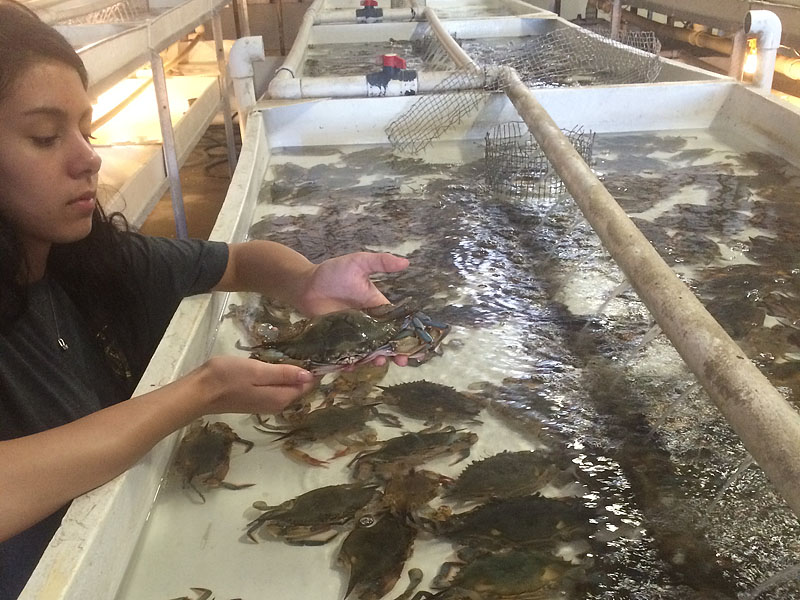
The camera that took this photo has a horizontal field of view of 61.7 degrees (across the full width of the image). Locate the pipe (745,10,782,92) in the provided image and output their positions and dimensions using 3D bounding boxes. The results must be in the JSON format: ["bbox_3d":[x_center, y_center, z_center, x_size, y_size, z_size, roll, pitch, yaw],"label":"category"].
[{"bbox_3d":[0.941,-0.644,1.730,0.085,0.210,0.058,-4,26,-3],"label":"pipe"}]

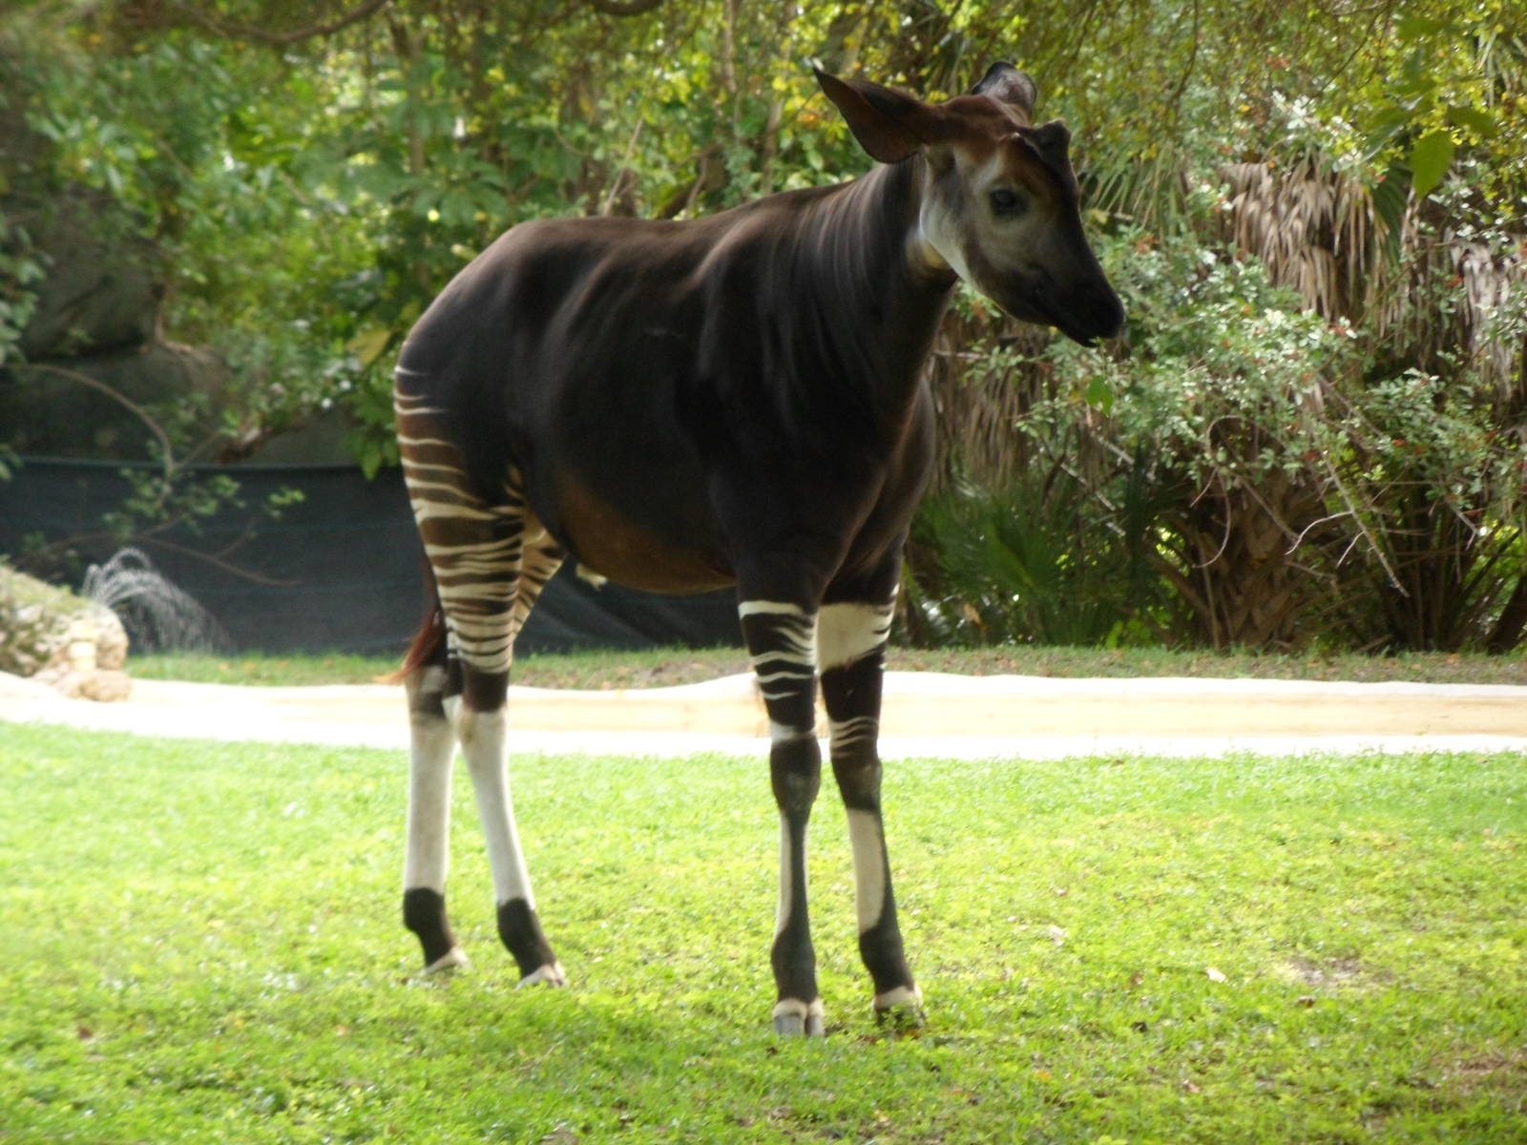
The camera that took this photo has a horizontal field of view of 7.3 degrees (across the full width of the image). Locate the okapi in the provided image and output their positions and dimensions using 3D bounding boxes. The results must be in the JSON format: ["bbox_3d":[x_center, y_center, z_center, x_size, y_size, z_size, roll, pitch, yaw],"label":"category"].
[{"bbox_3d":[-0.017,-0.061,22.000,0.540,1.780,1.850,-3,5,-39],"label":"okapi"}]

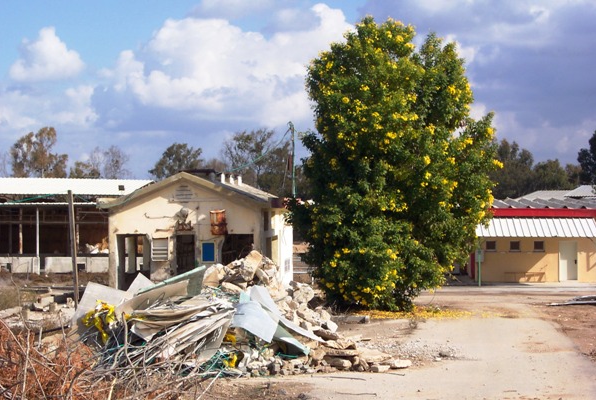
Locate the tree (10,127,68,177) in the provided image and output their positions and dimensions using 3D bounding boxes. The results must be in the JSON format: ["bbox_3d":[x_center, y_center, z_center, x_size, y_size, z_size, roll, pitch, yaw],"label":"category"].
[{"bbox_3d":[-20.566,-0.155,118.072,4.614,11.465,4.614,0,-2,0],"label":"tree"}]

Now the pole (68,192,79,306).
[{"bbox_3d":[-6.357,1.401,41.977,0.120,3.376,0.120,-3,-2,0],"label":"pole"}]

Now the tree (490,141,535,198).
[{"bbox_3d":[16.747,0.322,118.056,4.614,10.510,4.614,0,-2,0],"label":"tree"}]

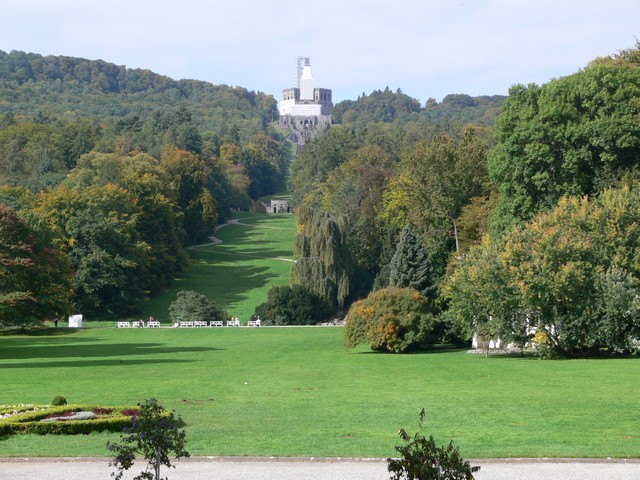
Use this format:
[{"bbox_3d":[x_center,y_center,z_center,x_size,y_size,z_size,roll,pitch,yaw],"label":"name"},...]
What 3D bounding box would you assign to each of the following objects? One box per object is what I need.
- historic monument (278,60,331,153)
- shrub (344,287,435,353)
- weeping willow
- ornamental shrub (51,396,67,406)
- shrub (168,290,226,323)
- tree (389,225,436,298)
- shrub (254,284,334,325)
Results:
[{"bbox_3d":[-17.011,-165.252,1640.000,65.615,113.003,65.000,0,-3,0],"label":"historic monument"},{"bbox_3d":[5.964,6.774,115.000,7.754,5.623,7.300,0,-3,0],"label":"shrub"},{"bbox_3d":[0.084,3.265,226.000,10.047,18.419,9.500,0,-3,0],"label":"weeping willow"},{"bbox_3d":[-11.237,7.005,58.000,0.688,0.559,0.700,0,-3,0],"label":"ornamental shrub"},{"bbox_3d":[-18.697,10.340,206.000,8.852,5.266,8.000,0,-3,0],"label":"shrub"},{"bbox_3d":[11.292,4.589,163.000,6.038,12.922,6.200,0,-3,0],"label":"tree"},{"bbox_3d":[-3.911,9.931,207.000,12.269,6.211,9.000,0,-3,0],"label":"shrub"}]

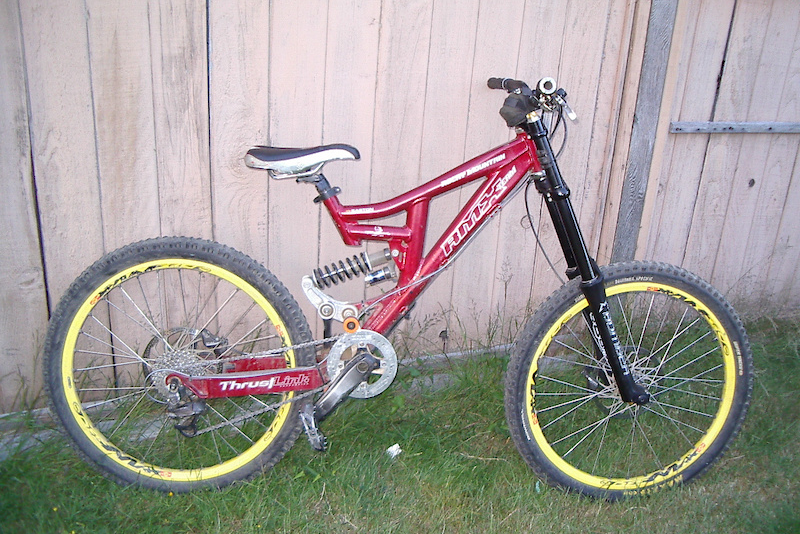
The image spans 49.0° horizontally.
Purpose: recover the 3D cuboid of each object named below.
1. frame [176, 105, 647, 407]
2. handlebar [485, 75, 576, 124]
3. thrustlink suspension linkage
[{"bbox_3d":[0.048,-0.040,2.192,1.190,0.730,0.200,3,10,-5],"label":"frame"},{"bbox_3d":[0.323,-0.402,2.150,0.145,0.140,0.720,3,10,-5],"label":"handlebar"},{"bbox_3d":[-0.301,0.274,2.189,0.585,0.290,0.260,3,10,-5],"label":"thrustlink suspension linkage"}]

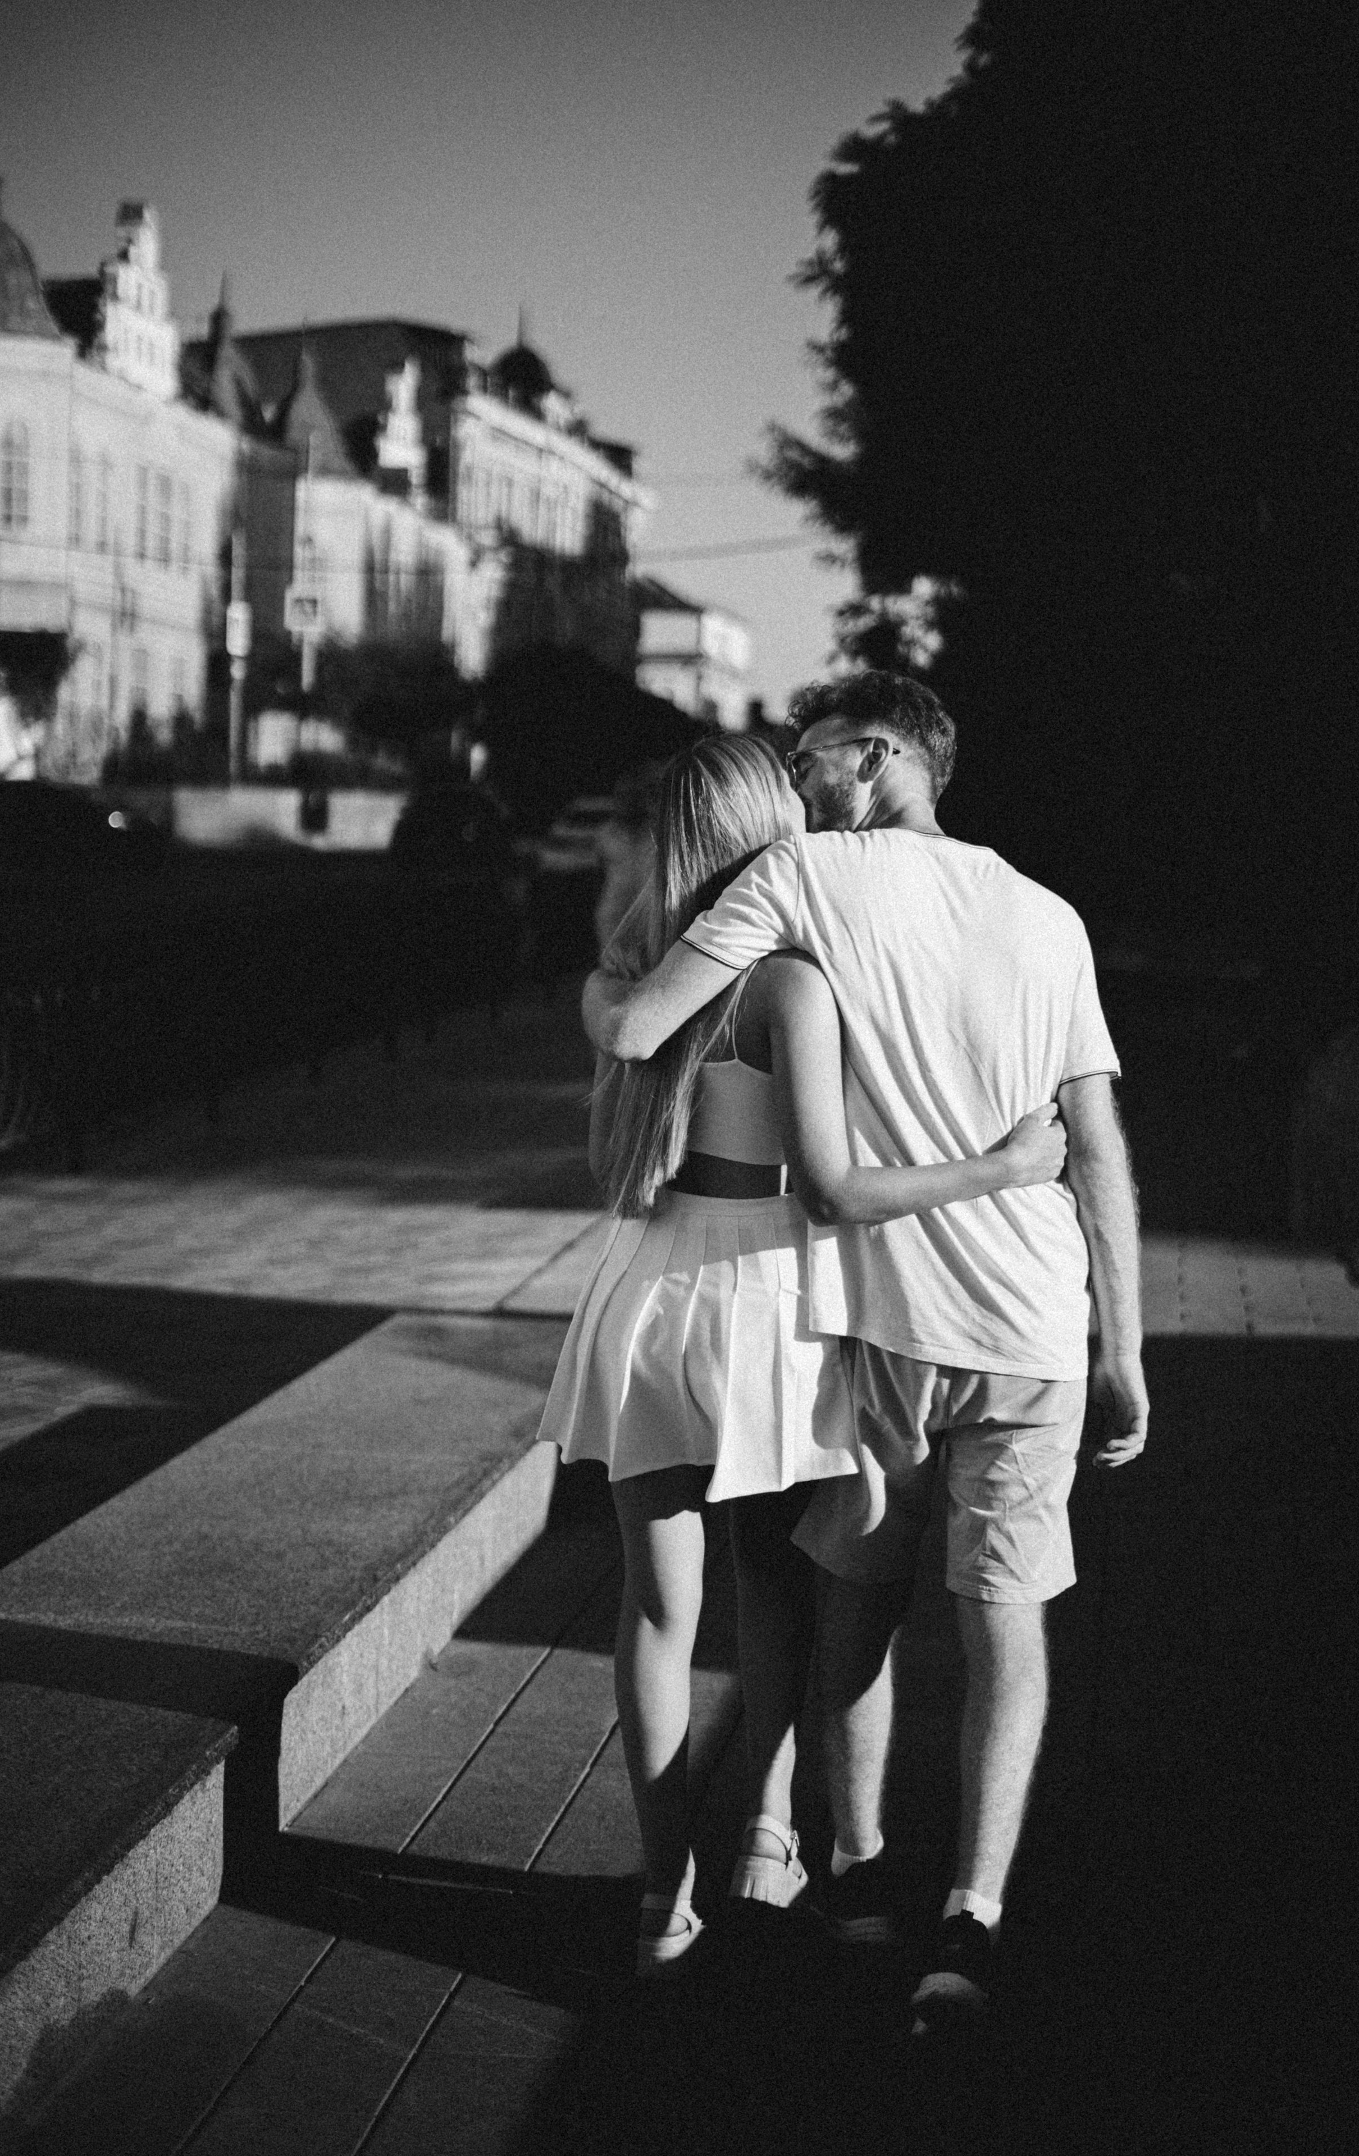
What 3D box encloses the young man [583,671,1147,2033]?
[{"bbox_3d":[0.252,0.330,4.144,0.760,1.780,0.560,0,5,1],"label":"young man"}]

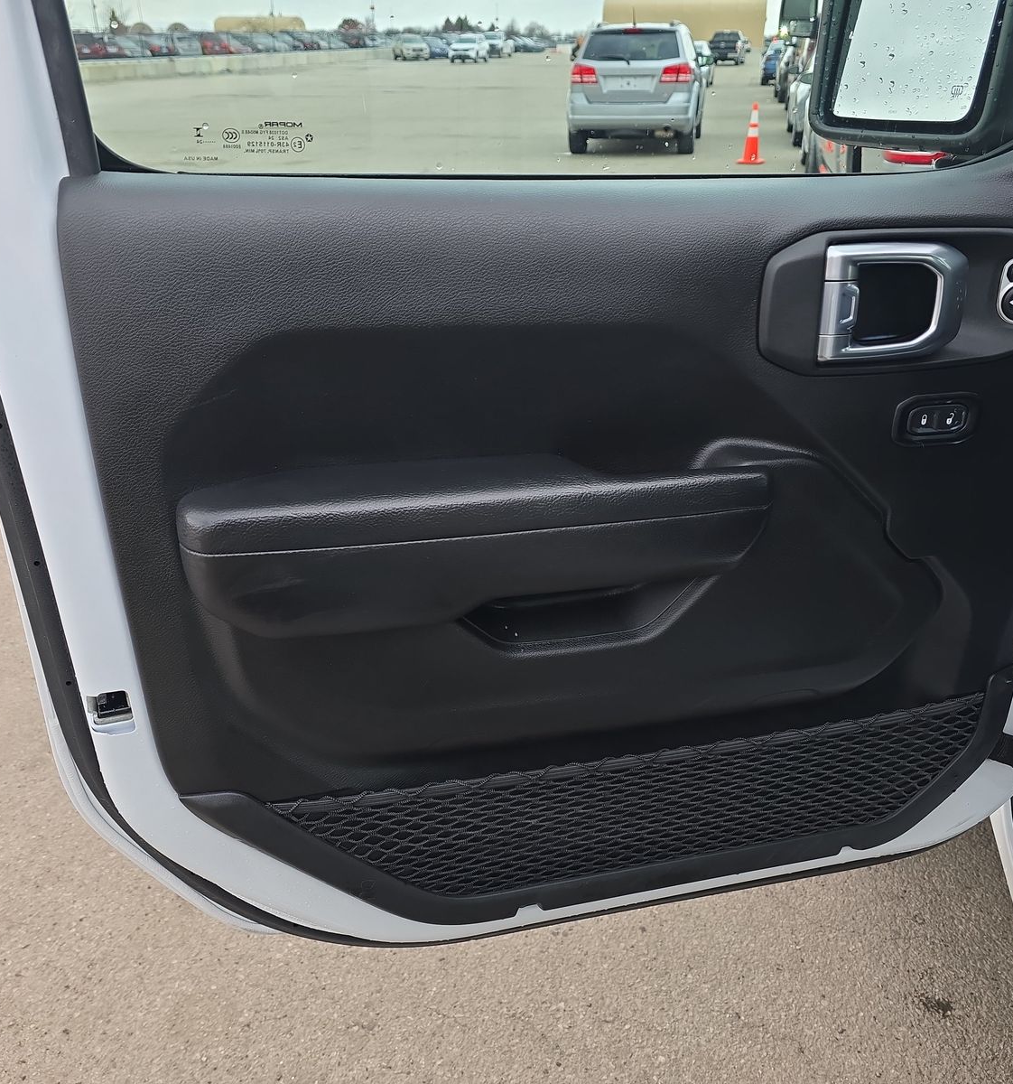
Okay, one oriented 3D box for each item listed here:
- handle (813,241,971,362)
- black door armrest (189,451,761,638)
[{"bbox_3d":[0.286,-0.179,0.715,0.099,0.084,0.030,-5,23,-7],"label":"handle"},{"bbox_3d":[-0.018,-0.002,0.759,0.440,0.114,0.082,-5,28,-6],"label":"black door armrest"}]

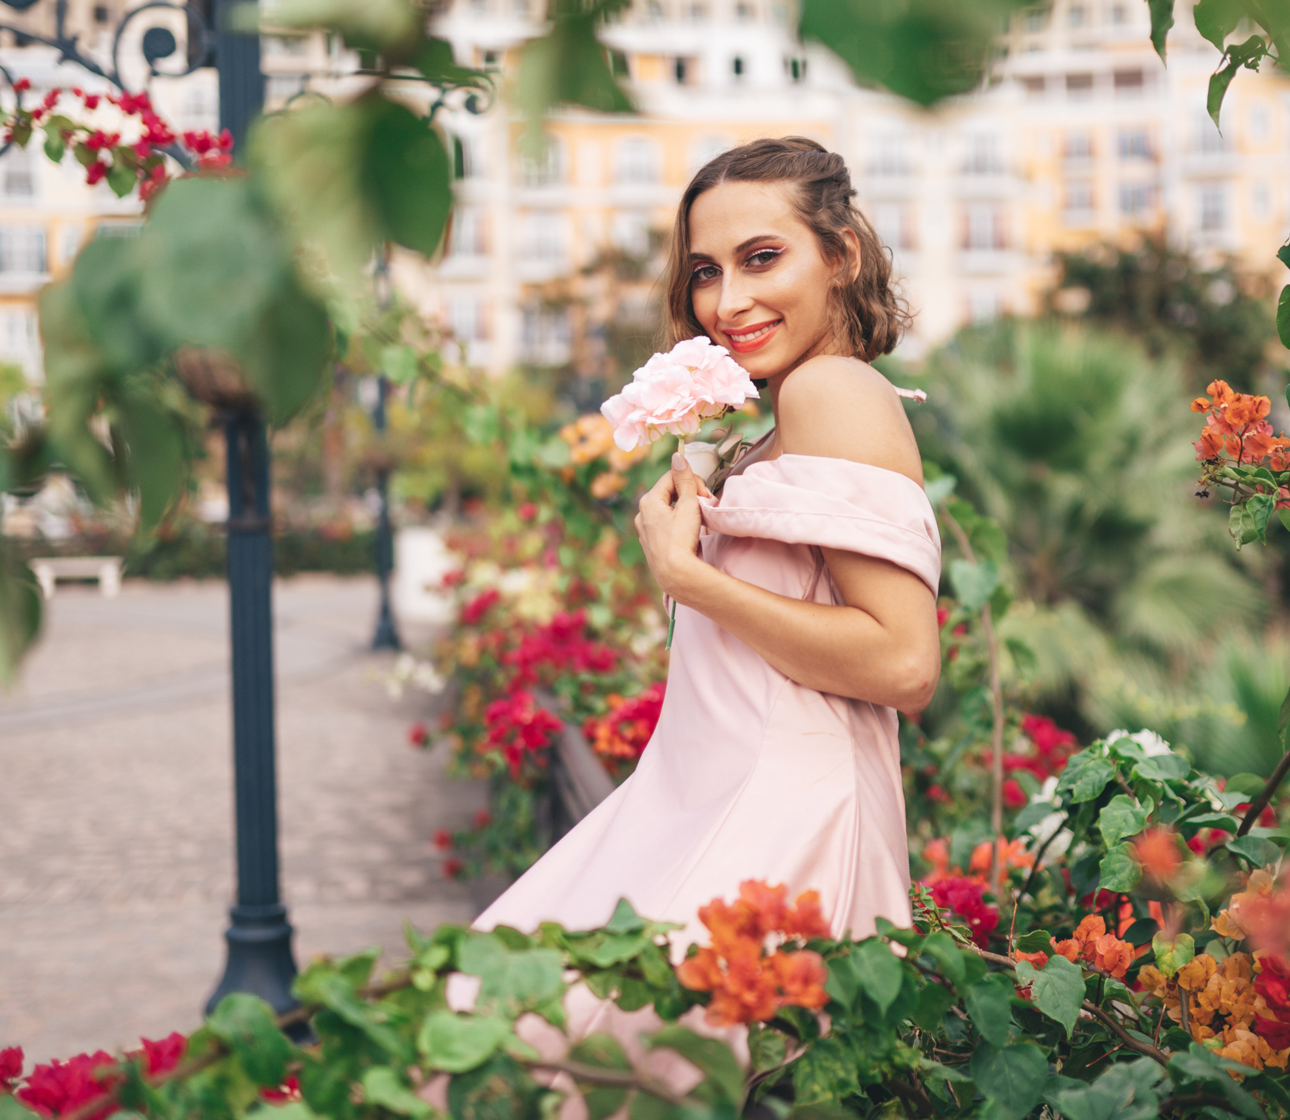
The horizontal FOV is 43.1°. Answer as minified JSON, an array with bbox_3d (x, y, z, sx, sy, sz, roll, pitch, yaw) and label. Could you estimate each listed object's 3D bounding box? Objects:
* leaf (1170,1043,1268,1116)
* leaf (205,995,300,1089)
[{"bbox_3d":[0.455,0.414,1.300,0.078,0.055,0.050,0,2,19],"label":"leaf"},{"bbox_3d":[-0.273,0.331,1.130,0.055,0.063,0.022,-13,-12,-10],"label":"leaf"}]

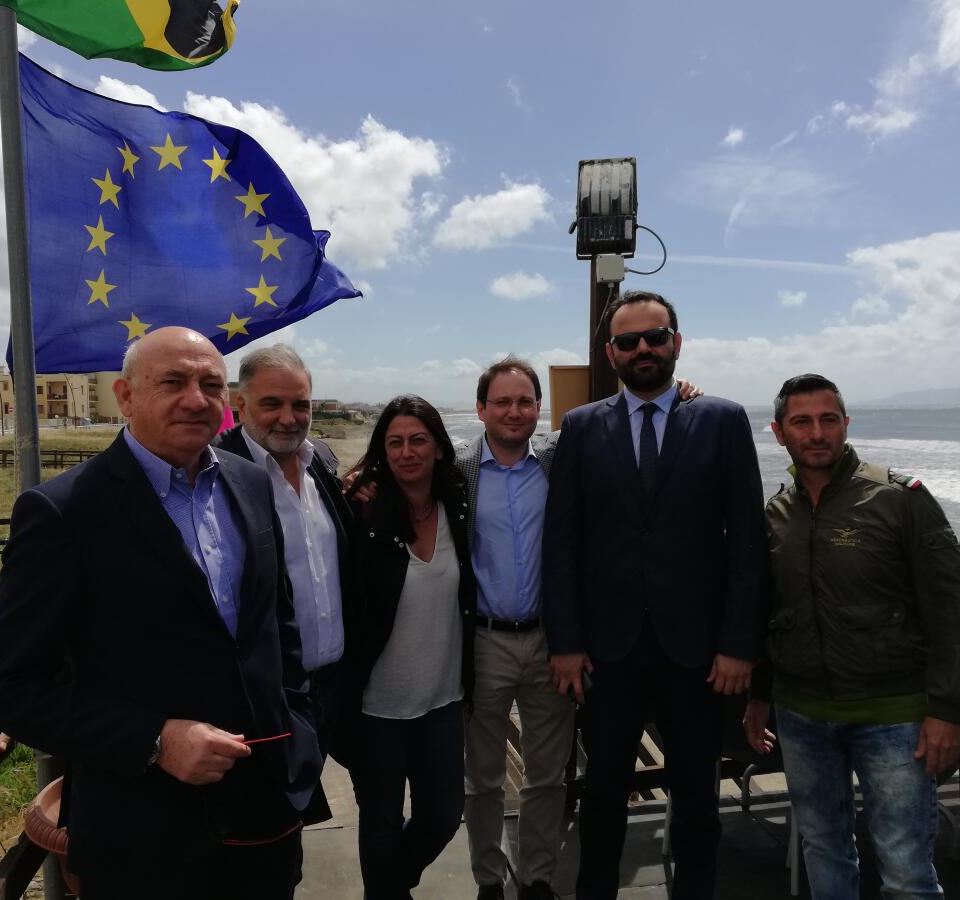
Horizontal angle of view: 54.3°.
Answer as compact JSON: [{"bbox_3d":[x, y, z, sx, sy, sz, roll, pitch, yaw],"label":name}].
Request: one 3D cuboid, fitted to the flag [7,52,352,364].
[{"bbox_3d":[-0.970,-0.730,3.240,1.200,1.000,0.270,-3,3,-38],"label":"flag"}]

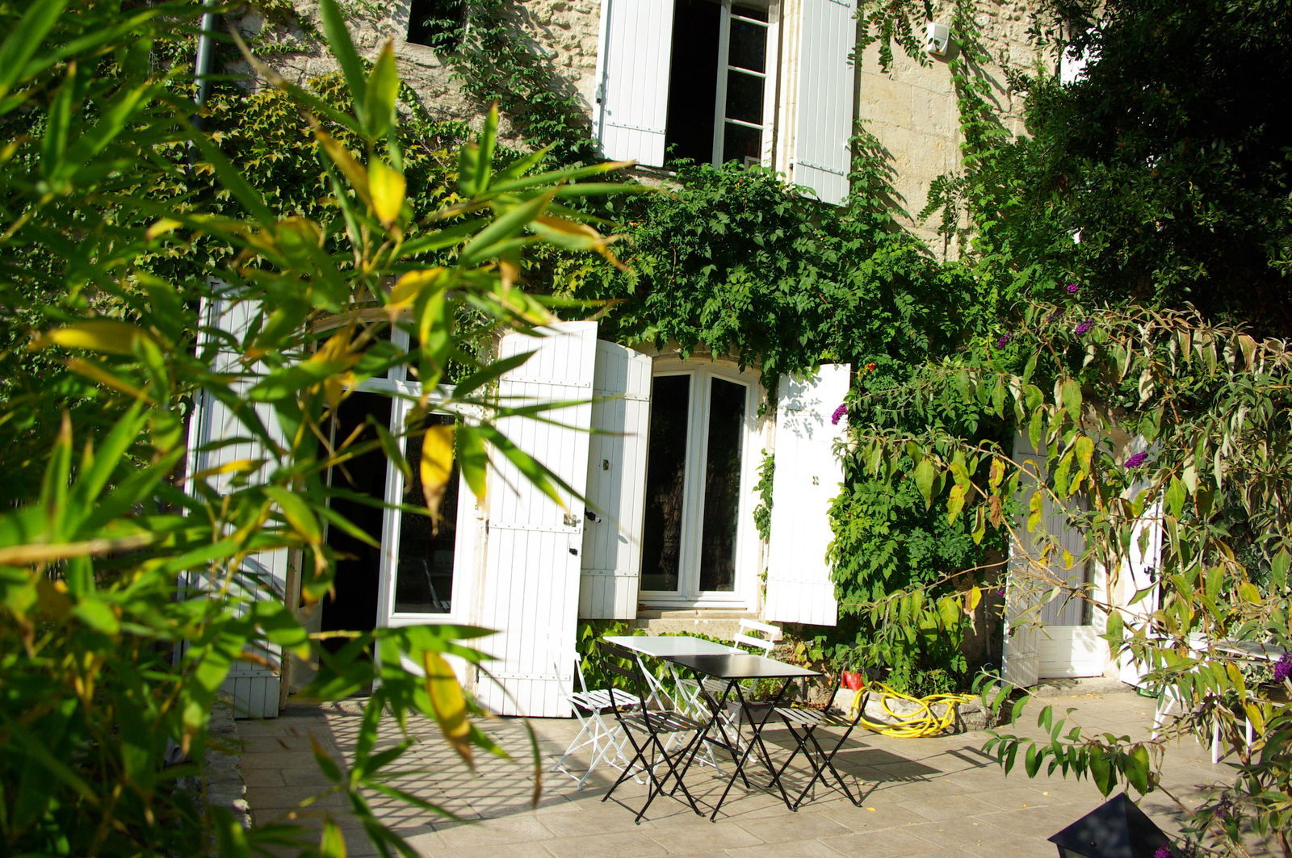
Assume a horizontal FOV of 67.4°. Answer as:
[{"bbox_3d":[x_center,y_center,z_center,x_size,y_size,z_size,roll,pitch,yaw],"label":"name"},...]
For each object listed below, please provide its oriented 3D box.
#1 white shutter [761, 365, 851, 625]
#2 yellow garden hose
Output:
[{"bbox_3d":[1.226,0.477,7.315,0.530,1.950,0.040,3,-3,8],"label":"white shutter"},{"bbox_3d":[1.917,2.007,6.925,0.900,0.270,0.520,4,-3,-5],"label":"yellow garden hose"}]

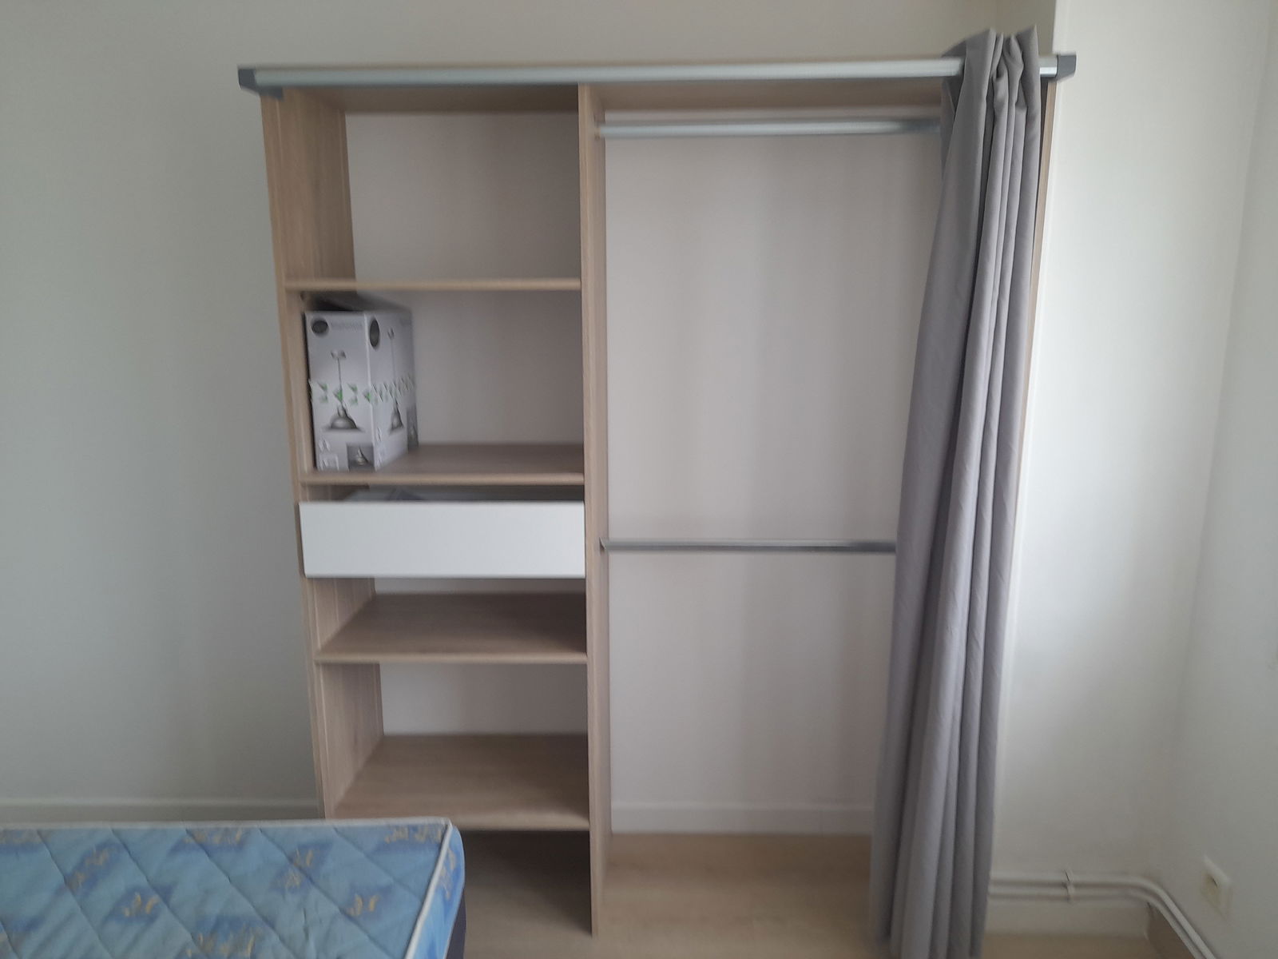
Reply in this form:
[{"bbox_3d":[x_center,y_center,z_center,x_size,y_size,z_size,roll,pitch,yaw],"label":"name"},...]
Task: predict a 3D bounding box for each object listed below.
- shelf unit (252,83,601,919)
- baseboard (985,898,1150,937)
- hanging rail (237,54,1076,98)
[{"bbox_3d":[-0.430,0.104,2.317,0.689,2.025,0.449,0,12,1],"label":"shelf unit"},{"bbox_3d":[1.068,1.090,2.302,0.407,0.095,0.018,0,12,1],"label":"baseboard"},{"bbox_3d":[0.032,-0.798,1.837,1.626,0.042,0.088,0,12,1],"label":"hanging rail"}]

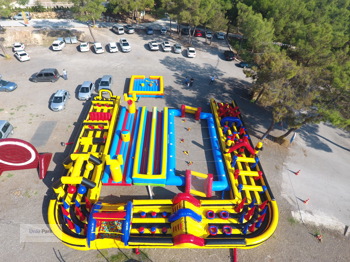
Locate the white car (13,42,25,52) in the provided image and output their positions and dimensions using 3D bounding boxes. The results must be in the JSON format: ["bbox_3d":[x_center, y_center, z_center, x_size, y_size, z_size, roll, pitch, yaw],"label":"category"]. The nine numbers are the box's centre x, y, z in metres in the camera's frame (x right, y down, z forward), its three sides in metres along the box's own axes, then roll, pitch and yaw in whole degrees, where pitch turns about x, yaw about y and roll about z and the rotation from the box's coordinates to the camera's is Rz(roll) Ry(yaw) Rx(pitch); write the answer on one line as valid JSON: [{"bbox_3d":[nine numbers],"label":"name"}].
[{"bbox_3d":[-35.186,-19.042,45.643,1.737,1.457,4.162,-20,49,-18],"label":"white car"}]

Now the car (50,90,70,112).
[{"bbox_3d":[-18.169,-4.906,31.922,1.737,1.479,4.299,-5,46,-4],"label":"car"}]

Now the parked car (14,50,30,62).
[{"bbox_3d":[-32.760,-16.240,43.250,1.720,1.430,4.350,-31,51,-31],"label":"parked car"}]

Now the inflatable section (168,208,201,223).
[{"bbox_3d":[0.860,7.123,16.854,2.650,1.750,0.600,1,44,-1],"label":"inflatable section"}]

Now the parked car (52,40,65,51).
[{"bbox_3d":[-26.058,-19.456,45.223,1.750,1.500,4.200,-6,45,-9],"label":"parked car"}]

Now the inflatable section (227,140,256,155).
[{"bbox_3d":[7.899,1.932,23.626,3.500,2.150,0.500,3,46,3],"label":"inflatable section"}]

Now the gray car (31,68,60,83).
[{"bbox_3d":[-23.797,-10.056,36.744,4.600,1.720,1.820,-3,46,-2],"label":"gray car"}]

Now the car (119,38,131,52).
[{"bbox_3d":[-11.358,-19.585,45.930,1.770,1.480,4.700,-15,48,-13],"label":"car"}]

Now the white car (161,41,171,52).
[{"bbox_3d":[-2.063,-19.790,46.631,1.780,1.530,4.250,-8,45,-11],"label":"white car"}]

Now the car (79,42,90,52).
[{"bbox_3d":[-21.360,-20.110,47.770,1.700,1.420,4.310,-10,43,-12],"label":"car"}]

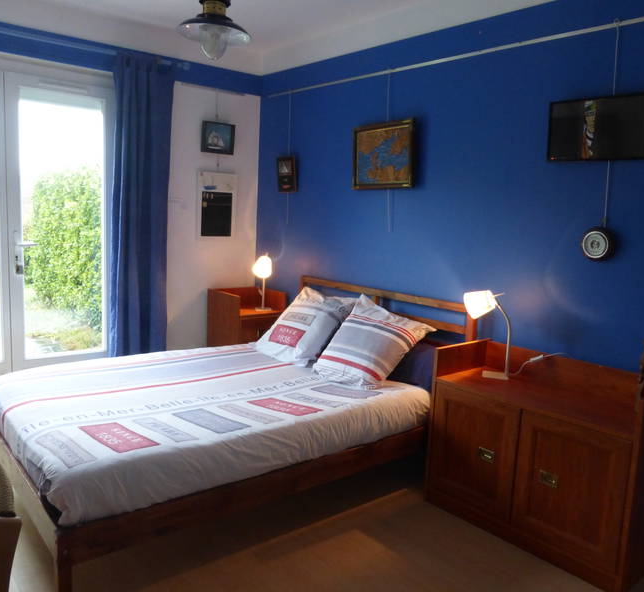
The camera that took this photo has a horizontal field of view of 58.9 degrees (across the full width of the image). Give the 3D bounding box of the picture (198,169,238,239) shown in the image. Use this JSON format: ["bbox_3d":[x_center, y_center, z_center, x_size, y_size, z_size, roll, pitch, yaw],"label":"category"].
[{"bbox_3d":[-0.795,-0.684,4.335,0.327,0.491,0.020,-4,11,-40],"label":"picture"}]

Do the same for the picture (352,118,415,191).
[{"bbox_3d":[0.372,-0.843,3.459,0.035,0.386,0.498,-4,11,-40],"label":"picture"}]

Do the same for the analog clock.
[{"bbox_3d":[1.204,-0.229,2.502,0.040,0.143,0.143,-4,11,-40],"label":"analog clock"}]

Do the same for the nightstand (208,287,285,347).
[{"bbox_3d":[-0.585,0.333,4.397,0.425,0.746,0.460,-4,11,-40],"label":"nightstand"}]

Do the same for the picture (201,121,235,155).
[{"bbox_3d":[-0.775,-1.173,4.258,0.276,0.224,0.025,-4,11,-40],"label":"picture"}]

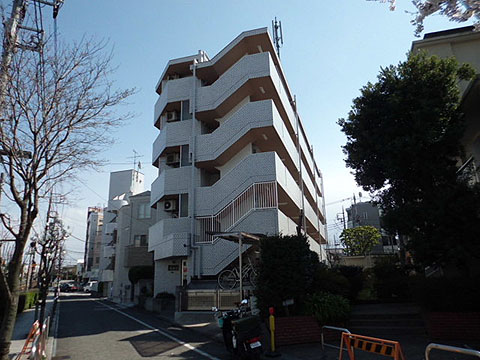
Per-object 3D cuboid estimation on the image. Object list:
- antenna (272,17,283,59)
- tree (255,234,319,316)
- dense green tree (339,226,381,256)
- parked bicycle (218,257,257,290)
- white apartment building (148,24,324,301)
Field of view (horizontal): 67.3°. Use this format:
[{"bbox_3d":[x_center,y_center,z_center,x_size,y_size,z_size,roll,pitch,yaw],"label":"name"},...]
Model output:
[{"bbox_3d":[2.431,-8.821,23.301,0.700,4.000,0.700,-6,-16,16],"label":"antenna"},{"bbox_3d":[1.262,2.566,9.897,1.550,2.170,1.450,-6,-16,16],"label":"tree"},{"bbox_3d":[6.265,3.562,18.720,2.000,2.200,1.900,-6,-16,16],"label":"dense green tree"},{"bbox_3d":[0.222,3.236,12.489,1.780,1.100,0.550,-5,-16,12],"label":"parked bicycle"},{"bbox_3d":[1.832,2.603,31.325,8.900,13.800,28.500,-6,-16,16],"label":"white apartment building"}]

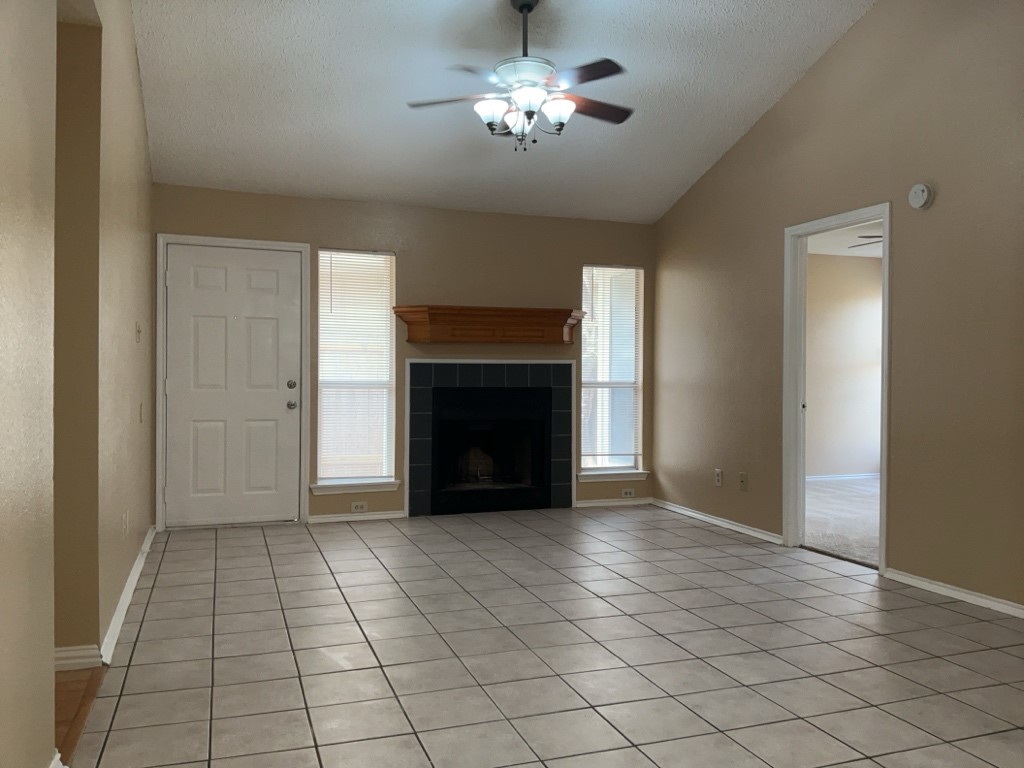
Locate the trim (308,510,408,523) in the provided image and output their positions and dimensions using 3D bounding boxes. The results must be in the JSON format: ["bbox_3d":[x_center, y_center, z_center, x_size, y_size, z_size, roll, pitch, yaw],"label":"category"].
[{"bbox_3d":[-1.175,1.016,6.103,0.737,0.053,0.020,0,1,-20],"label":"trim"}]

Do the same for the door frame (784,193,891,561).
[{"bbox_3d":[2.039,0.028,4.989,0.135,2.133,0.884,0,1,-20],"label":"door frame"}]

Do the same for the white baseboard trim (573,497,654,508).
[{"bbox_3d":[0.884,1.023,6.849,0.721,0.053,0.020,0,1,-20],"label":"white baseboard trim"}]

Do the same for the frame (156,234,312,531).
[{"bbox_3d":[-2.013,0.017,5.811,0.922,2.004,0.047,0,1,-20],"label":"frame"}]

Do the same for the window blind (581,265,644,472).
[{"bbox_3d":[0.859,-0.119,6.853,0.584,1.756,0.045,0,1,-20],"label":"window blind"}]

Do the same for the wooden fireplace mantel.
[{"bbox_3d":[-0.105,-0.460,6.352,1.650,0.271,0.228,0,1,-20],"label":"wooden fireplace mantel"}]

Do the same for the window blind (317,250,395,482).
[{"bbox_3d":[-1.188,-0.126,6.111,0.586,1.748,0.045,0,1,-20],"label":"window blind"}]

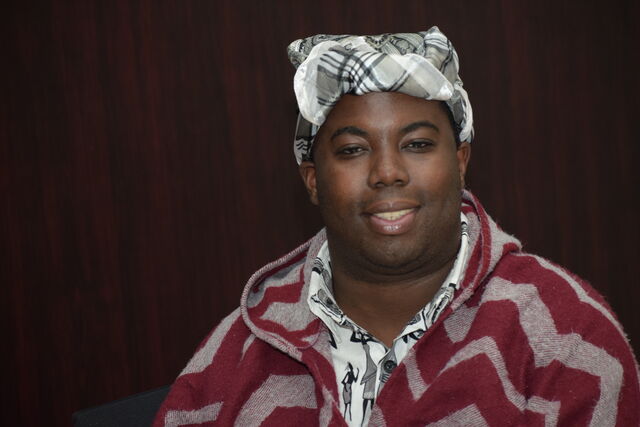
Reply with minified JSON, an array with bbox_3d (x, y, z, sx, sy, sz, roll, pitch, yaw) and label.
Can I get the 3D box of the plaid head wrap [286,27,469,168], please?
[{"bbox_3d":[0.062,-0.122,3.370,0.185,0.140,0.210,-4,0,-3],"label":"plaid head wrap"}]

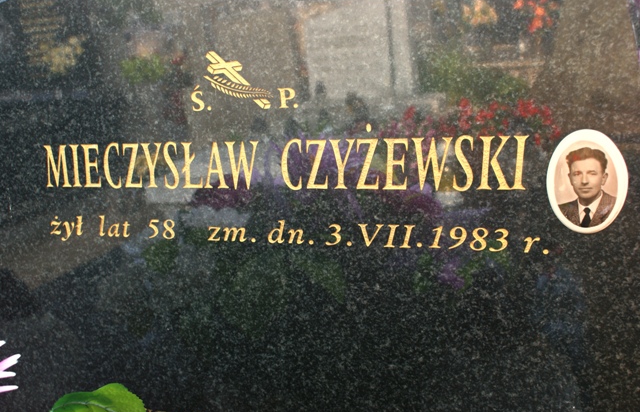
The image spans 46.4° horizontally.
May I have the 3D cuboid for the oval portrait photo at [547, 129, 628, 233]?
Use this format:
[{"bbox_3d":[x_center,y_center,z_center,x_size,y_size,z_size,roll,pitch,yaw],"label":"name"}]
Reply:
[{"bbox_3d":[0.286,-0.026,0.801,0.083,0.112,0.008,1,5,23],"label":"oval portrait photo"}]

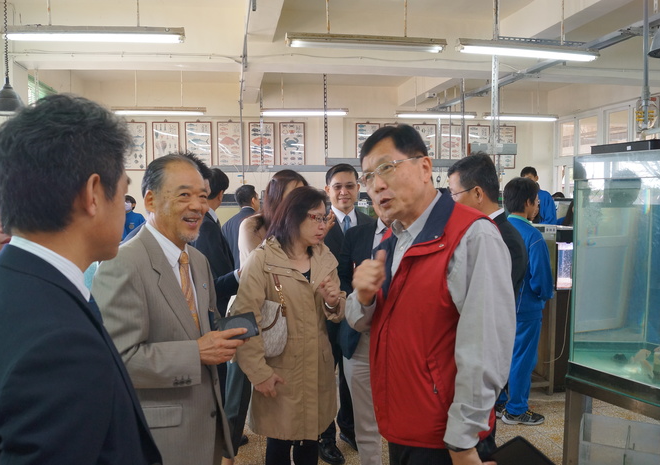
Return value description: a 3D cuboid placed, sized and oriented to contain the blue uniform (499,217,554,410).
[{"bbox_3d":[1.325,0.566,3.554,0.350,1.377,0.470,-2,4,-12],"label":"blue uniform"}]

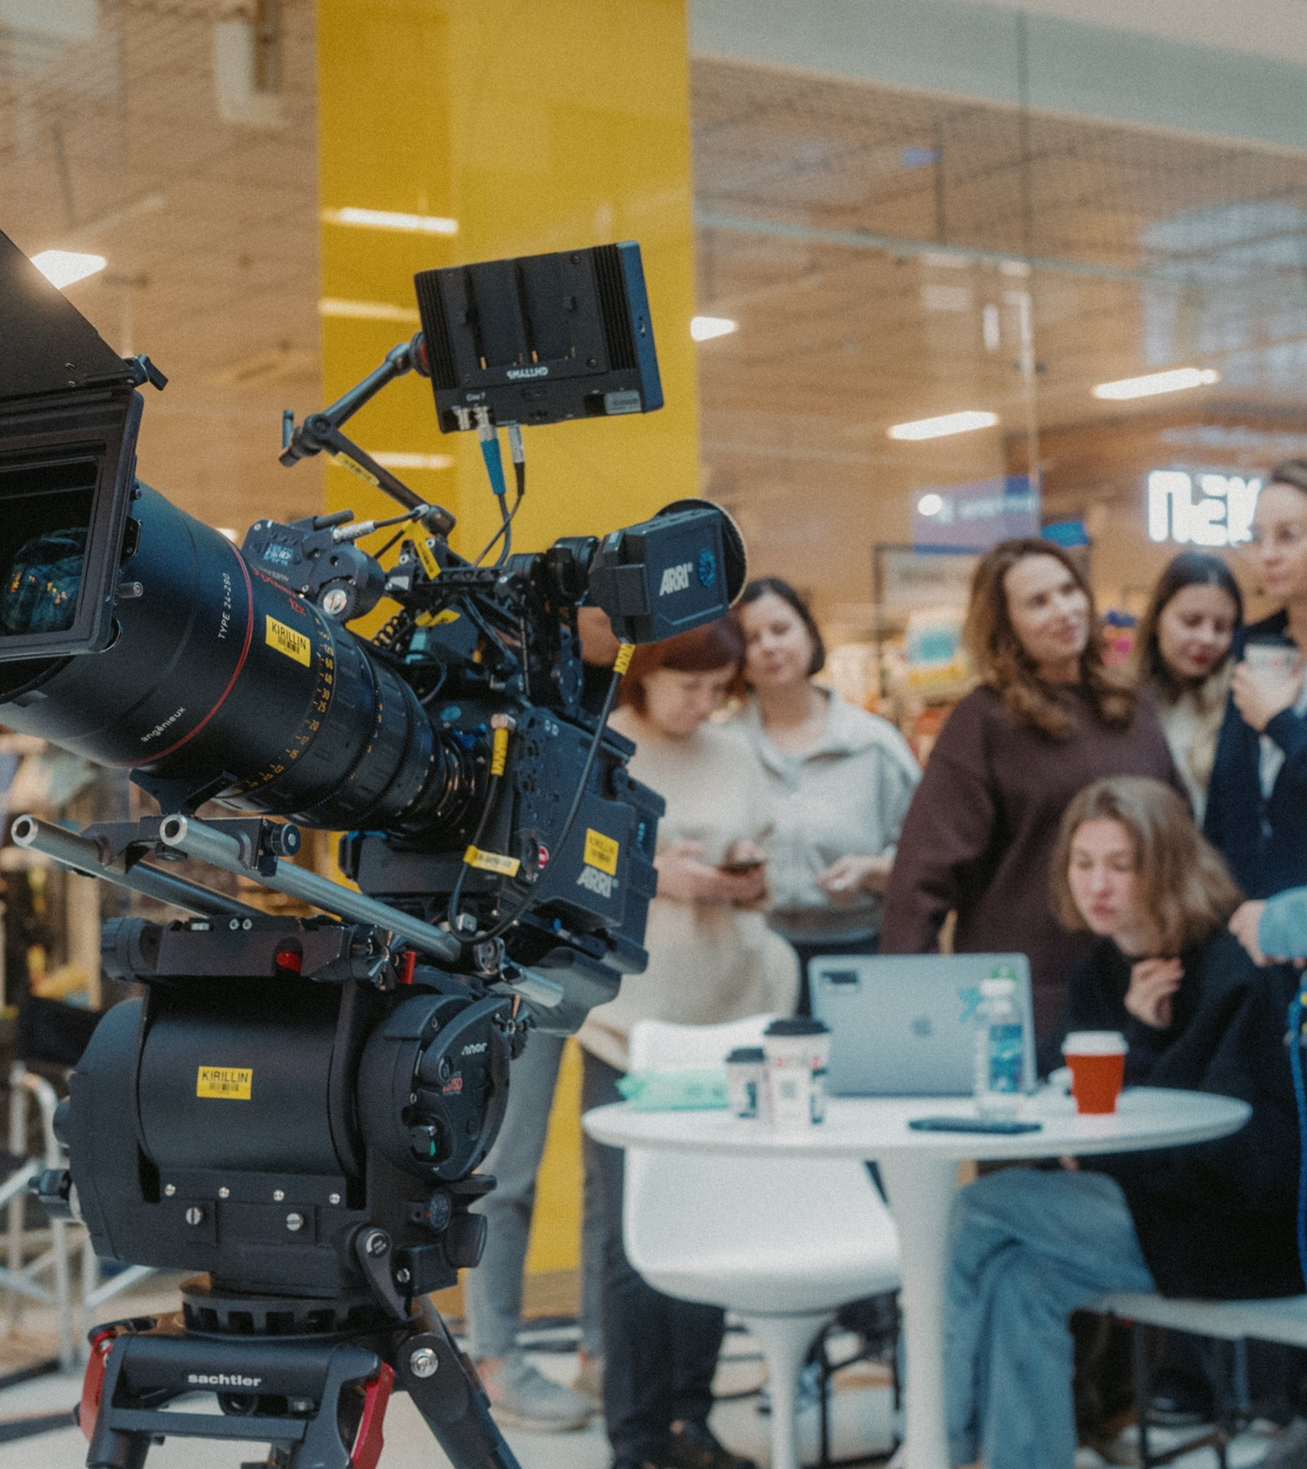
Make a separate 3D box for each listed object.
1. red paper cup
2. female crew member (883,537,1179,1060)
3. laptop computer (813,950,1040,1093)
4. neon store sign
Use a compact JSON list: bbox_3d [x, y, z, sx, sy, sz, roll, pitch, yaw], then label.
[{"bbox_3d":[0.593,0.450,3.290,0.089,0.115,0.089,-1,-3,0],"label":"red paper cup"},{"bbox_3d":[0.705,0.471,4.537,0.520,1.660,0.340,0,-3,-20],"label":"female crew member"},{"bbox_3d":[0.418,0.426,3.637,0.310,0.210,0.291,-2,-3,13],"label":"laptop computer"},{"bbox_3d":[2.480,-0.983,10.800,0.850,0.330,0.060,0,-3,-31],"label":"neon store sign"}]

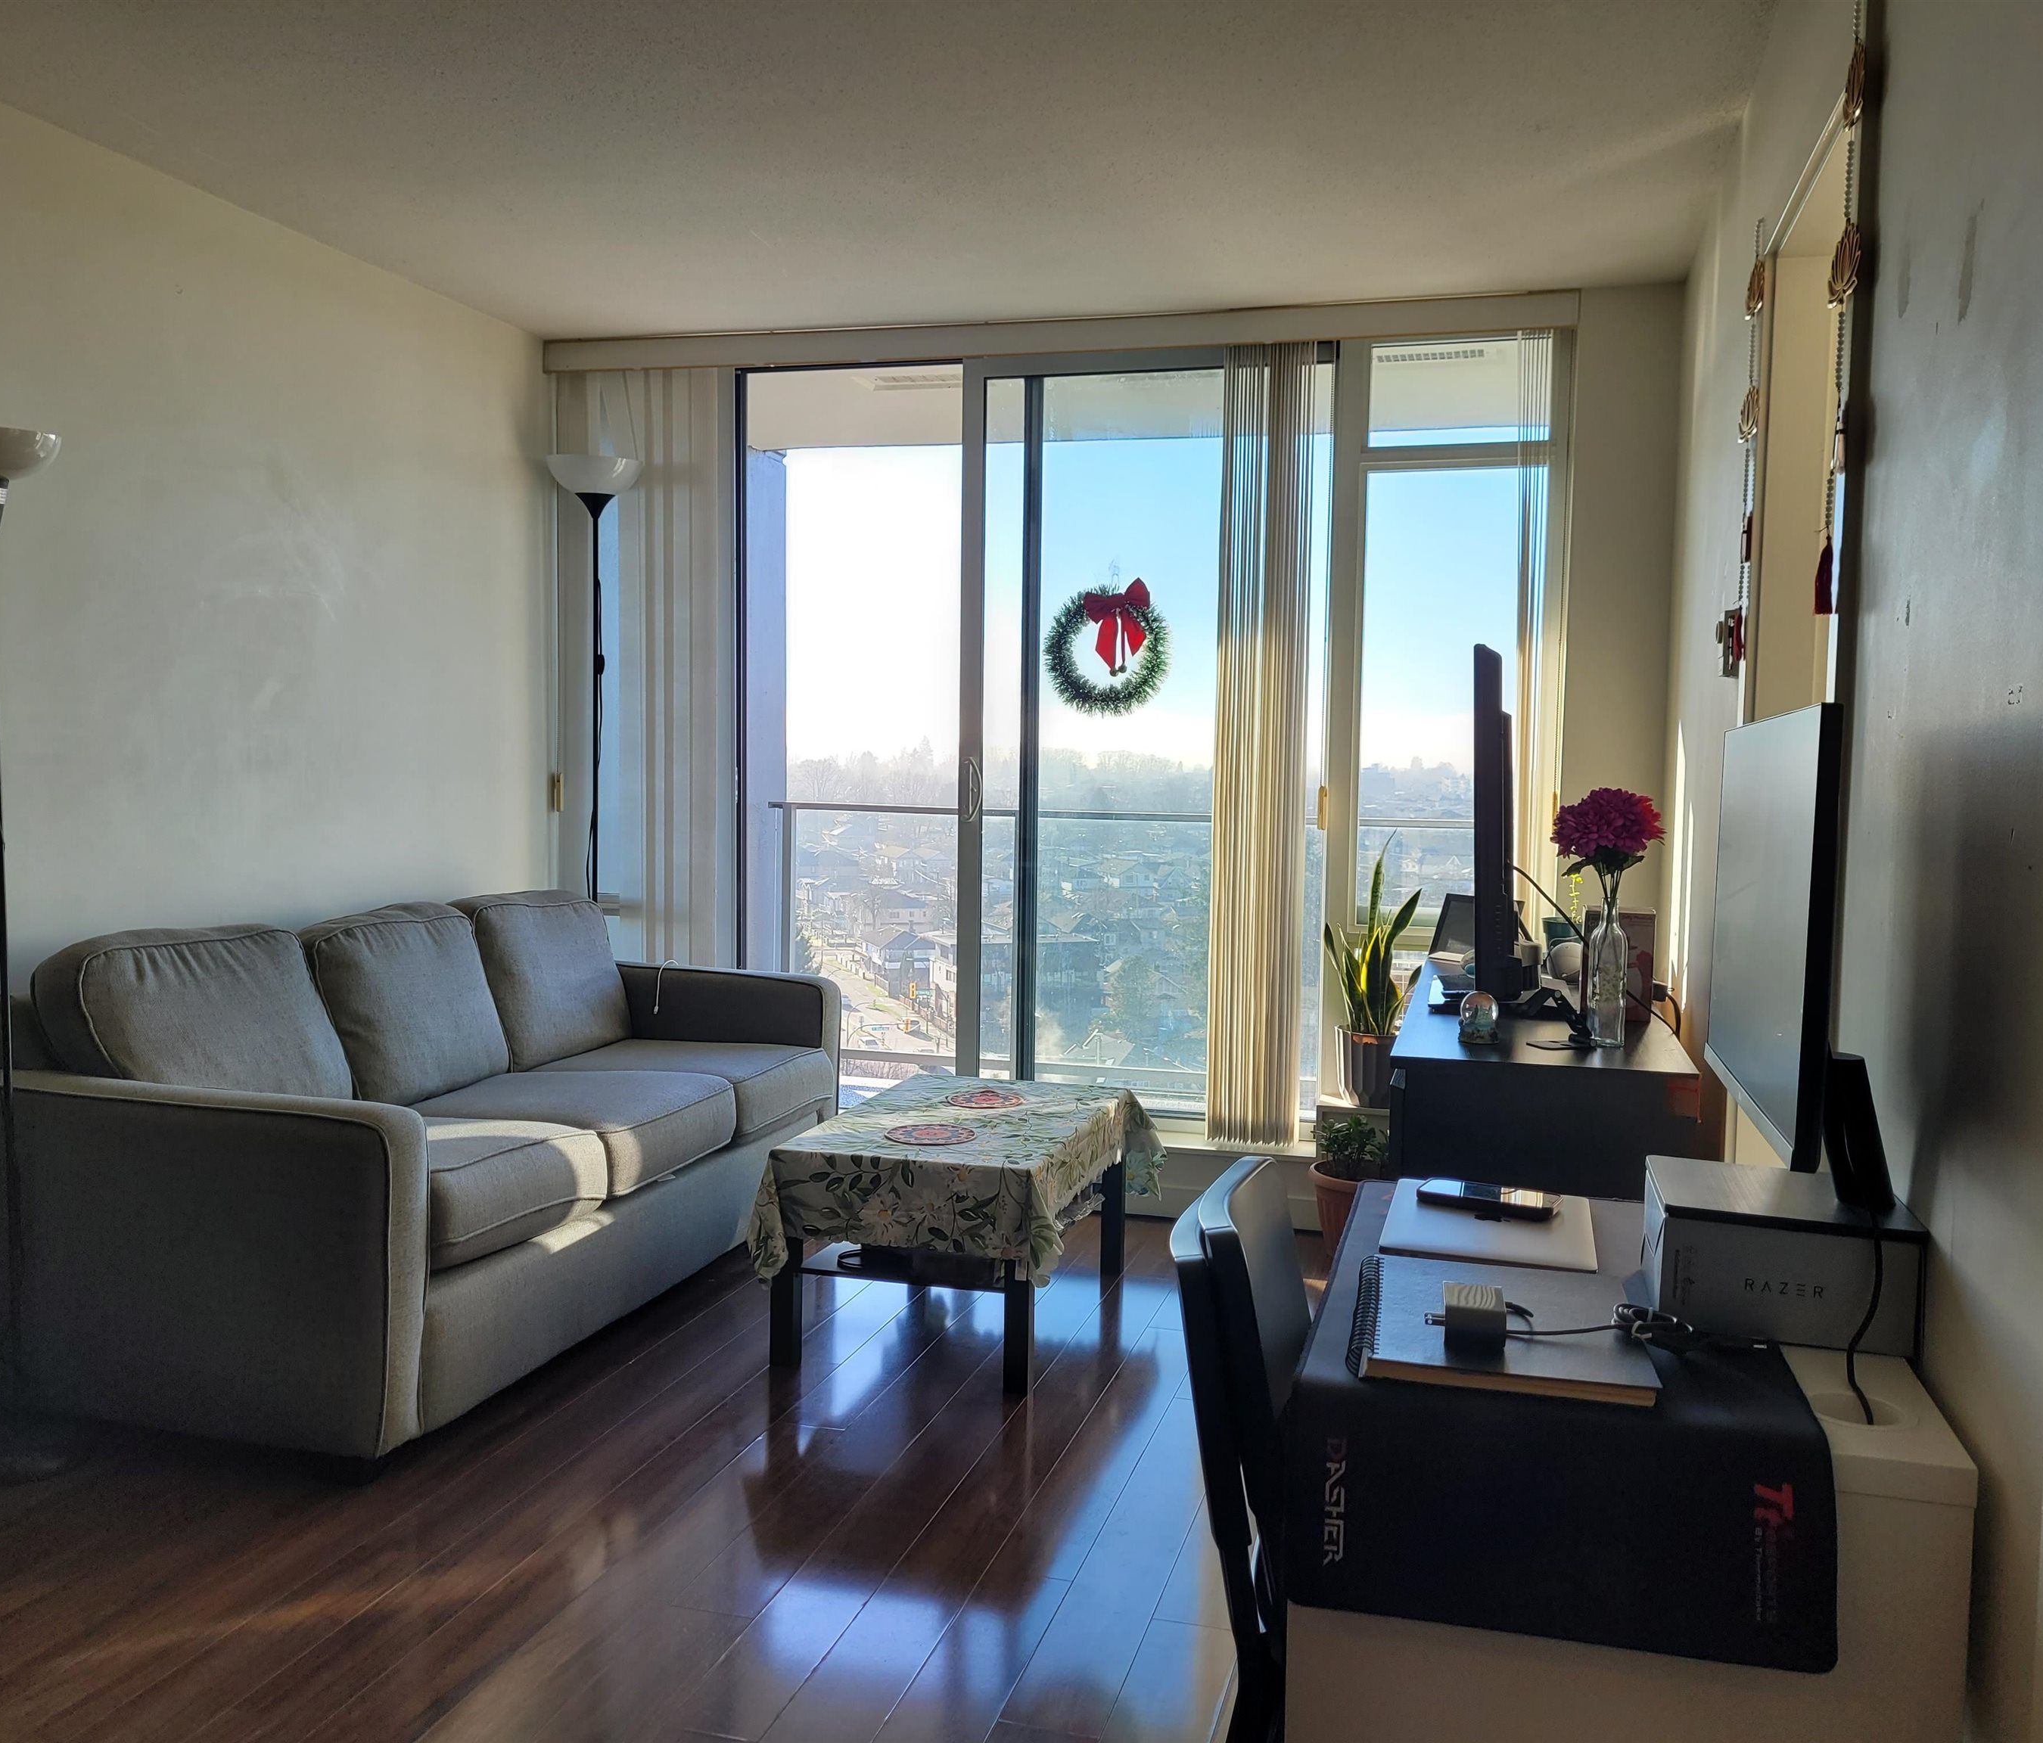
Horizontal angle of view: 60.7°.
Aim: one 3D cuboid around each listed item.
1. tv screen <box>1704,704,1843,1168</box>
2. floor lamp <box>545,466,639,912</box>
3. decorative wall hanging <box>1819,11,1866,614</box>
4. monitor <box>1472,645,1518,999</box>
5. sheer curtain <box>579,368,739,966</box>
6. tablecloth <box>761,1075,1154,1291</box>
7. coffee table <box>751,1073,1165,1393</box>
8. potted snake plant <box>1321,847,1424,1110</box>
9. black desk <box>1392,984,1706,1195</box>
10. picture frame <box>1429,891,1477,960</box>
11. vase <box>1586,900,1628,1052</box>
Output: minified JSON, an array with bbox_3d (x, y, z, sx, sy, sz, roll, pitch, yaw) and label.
[{"bbox_3d":[0.712,0.044,1.650,0.040,0.371,0.631,2,4,16],"label":"tv screen"},{"bbox_3d":[-1.261,-0.250,5.146,0.300,1.920,0.300,2,4,16],"label":"floor lamp"},{"bbox_3d":[0.968,-0.656,2.050,0.035,0.710,0.130,2,4,16],"label":"decorative wall hanging"},{"bbox_3d":[1.019,-0.121,3.681,0.080,0.650,1.100,2,4,16],"label":"monitor"},{"bbox_3d":[-1.099,-0.397,5.259,0.533,2.160,0.100,2,4,16],"label":"sheer curtain"},{"bbox_3d":[-0.117,0.694,3.965,0.680,0.280,0.970,2,4,16],"label":"tablecloth"},{"bbox_3d":[-0.123,0.778,3.938,0.585,0.450,0.940,2,4,16],"label":"coffee table"},{"bbox_3d":[0.944,0.265,4.694,0.260,0.735,0.250,2,4,16],"label":"potted snake plant"},{"bbox_3d":[1.080,0.663,3.712,0.510,0.750,1.440,2,4,16],"label":"black desk"},{"bbox_3d":[1.135,0.132,4.338,0.030,0.180,0.250,19,-8,-39],"label":"picture frame"},{"bbox_3d":[1.076,0.183,3.216,0.070,0.275,0.070,2,4,16],"label":"vase"}]

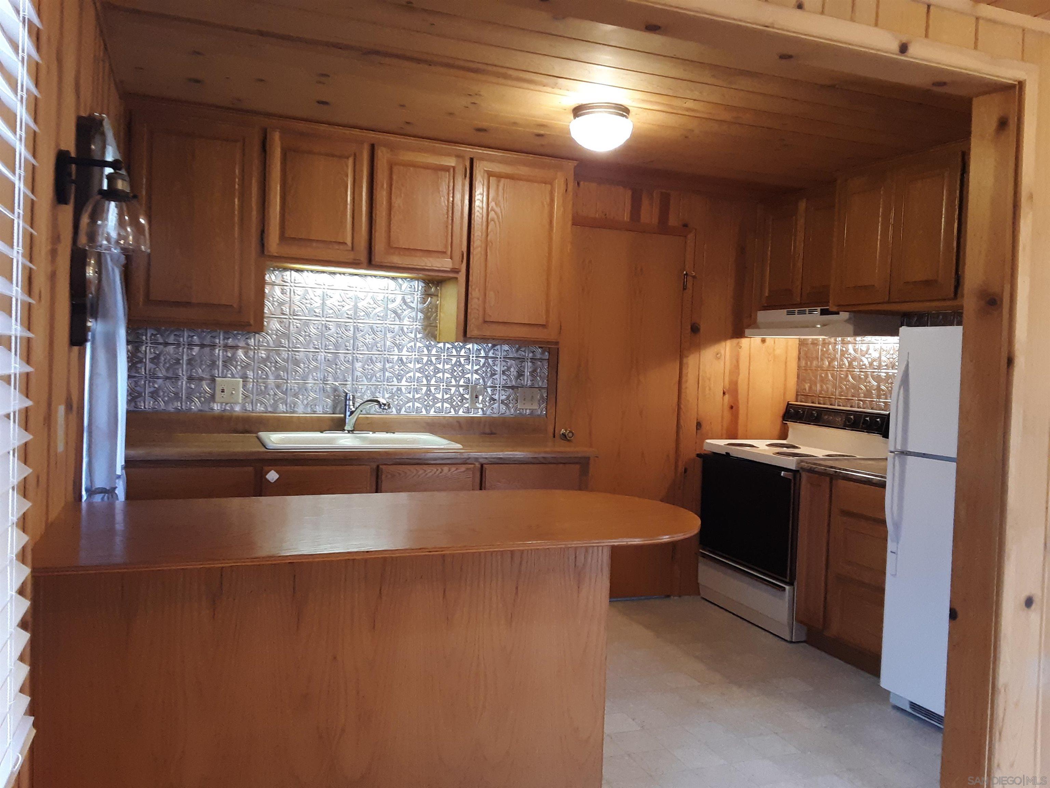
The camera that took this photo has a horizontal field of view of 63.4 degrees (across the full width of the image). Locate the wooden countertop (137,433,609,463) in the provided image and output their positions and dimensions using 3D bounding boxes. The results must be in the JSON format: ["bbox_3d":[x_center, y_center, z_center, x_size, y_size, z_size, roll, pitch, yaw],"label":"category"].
[{"bbox_3d":[-0.724,0.241,3.870,2.060,0.040,0.616,1,3,-23],"label":"wooden countertop"}]

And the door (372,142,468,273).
[{"bbox_3d":[-0.481,-0.841,3.870,0.425,0.532,0.025,1,2,-23],"label":"door"}]

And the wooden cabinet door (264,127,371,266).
[{"bbox_3d":[-0.904,-0.851,3.694,0.434,0.531,0.025,1,2,-23],"label":"wooden cabinet door"}]

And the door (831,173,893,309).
[{"bbox_3d":[1.593,-0.726,3.970,0.022,0.601,0.355,1,3,-23],"label":"door"}]

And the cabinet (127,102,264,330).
[{"bbox_3d":[-1.419,-0.723,3.651,0.565,0.889,0.361,1,3,-23],"label":"cabinet"}]

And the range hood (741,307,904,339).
[{"bbox_3d":[1.612,-0.382,4.700,0.444,0.157,0.770,1,3,-23],"label":"range hood"}]

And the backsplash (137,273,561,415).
[{"bbox_3d":[-0.815,-0.236,4.123,2.065,0.683,0.016,1,3,-23],"label":"backsplash"}]

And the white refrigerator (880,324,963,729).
[{"bbox_3d":[1.935,0.538,3.263,0.760,1.551,0.710,1,3,-23],"label":"white refrigerator"}]

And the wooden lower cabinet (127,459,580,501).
[{"bbox_3d":[-0.772,0.706,3.905,2.020,0.896,0.576,1,3,-23],"label":"wooden lower cabinet"}]

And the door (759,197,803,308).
[{"bbox_3d":[1.428,-0.775,4.681,0.025,0.583,0.335,1,2,-23],"label":"door"}]

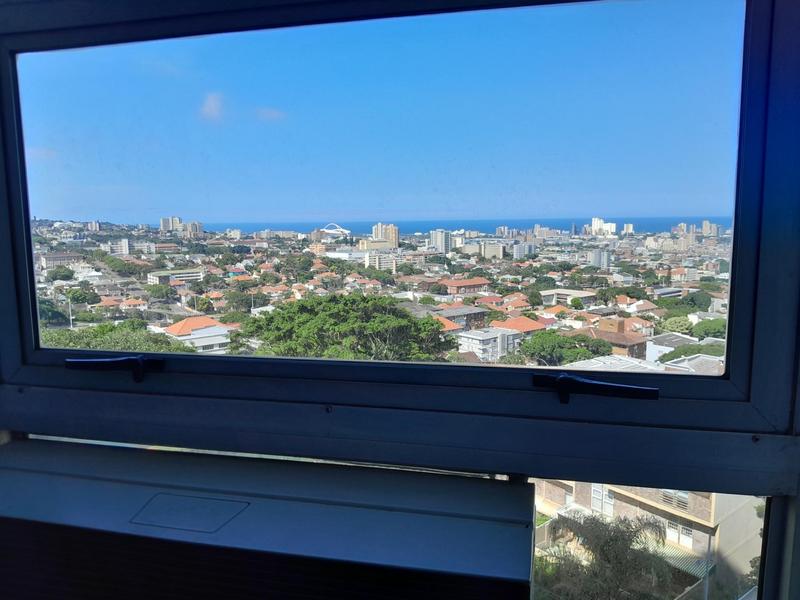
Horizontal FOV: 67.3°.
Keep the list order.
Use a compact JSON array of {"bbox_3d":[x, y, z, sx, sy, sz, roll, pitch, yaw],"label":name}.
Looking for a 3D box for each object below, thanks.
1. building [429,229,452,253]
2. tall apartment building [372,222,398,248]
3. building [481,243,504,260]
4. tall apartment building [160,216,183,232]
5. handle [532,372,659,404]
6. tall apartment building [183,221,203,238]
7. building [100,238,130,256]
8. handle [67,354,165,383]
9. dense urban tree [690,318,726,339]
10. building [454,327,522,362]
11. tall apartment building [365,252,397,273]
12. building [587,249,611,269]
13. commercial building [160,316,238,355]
[{"bbox_3d":[53.478,-75.326,784.580,27.162,32.827,12.223,7,11,44],"label":"building"},{"bbox_3d":[-33.780,-149.110,1400.000,48.000,60.000,32.000,2,8,20],"label":"tall apartment building"},{"bbox_3d":[115.492,-61.828,748.625,27.407,21.303,12.333,4,9,30],"label":"building"},{"bbox_3d":[-511.131,-169.282,1346.324,42.700,34.622,19.215,-4,8,-20],"label":"tall apartment building"},{"bbox_3d":[0.199,0.090,0.620,0.120,0.028,0.040,1,8,13],"label":"handle"},{"bbox_3d":[-690.630,-233.650,2000.000,60.000,57.000,36.000,-2,8,-10],"label":"tall apartment building"},{"bbox_3d":[-312.480,-57.990,660.000,28.000,17.000,15.000,-3,8,-18],"label":"building"},{"bbox_3d":[-0.354,0.085,0.747,0.118,0.028,0.040,1,8,13],"label":"handle"},{"bbox_3d":[109.359,10.946,211.104,11.500,8.000,11.000,-5,9,-27],"label":"dense urban tree"},{"bbox_3d":[30.862,15.313,209.182,15.973,7.926,13.577,-5,9,-30],"label":"building"},{"bbox_3d":[-21.240,-42.720,690.000,37.000,22.000,15.000,0,8,8],"label":"tall apartment building"},{"bbox_3d":[350.160,-73.210,1060.000,38.000,36.000,24.000,2,8,20],"label":"building"},{"bbox_3d":[-56.720,10.040,170.000,16.000,9.500,15.000,-7,10,-39],"label":"commercial building"}]

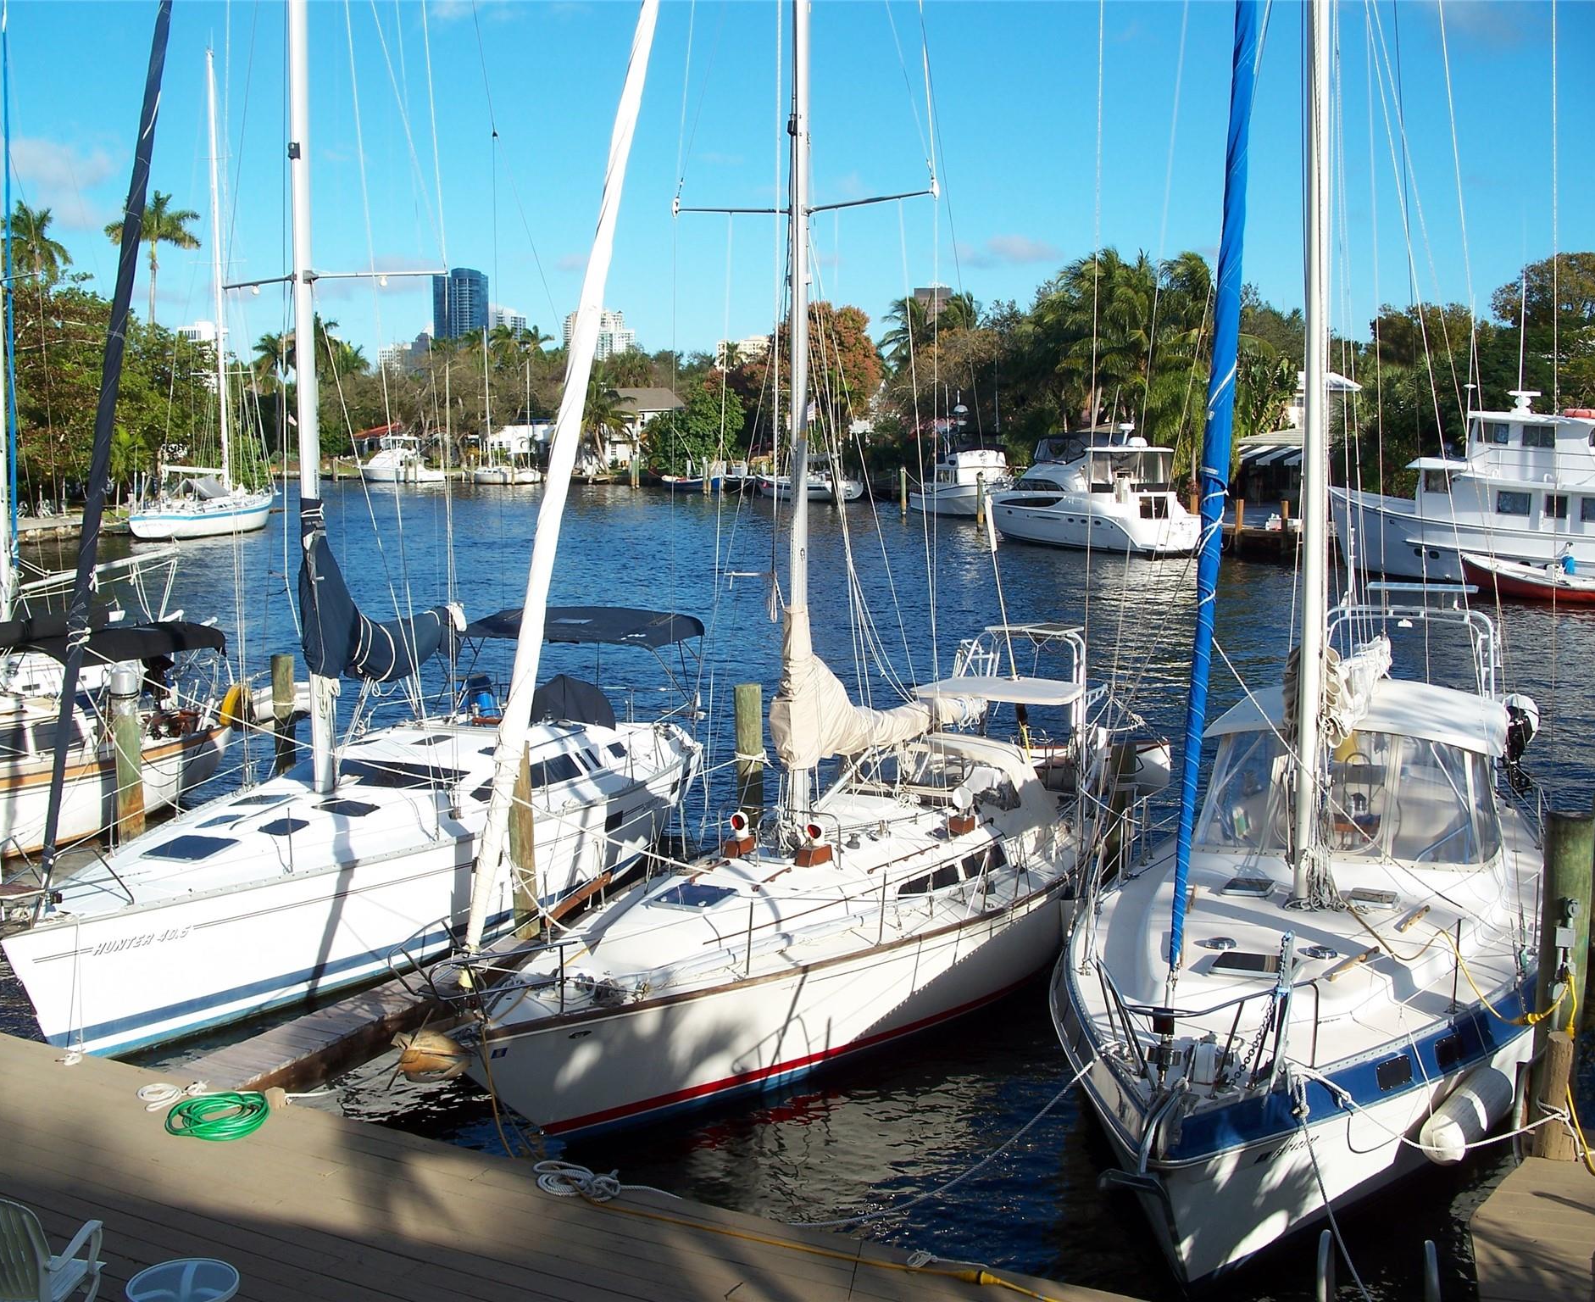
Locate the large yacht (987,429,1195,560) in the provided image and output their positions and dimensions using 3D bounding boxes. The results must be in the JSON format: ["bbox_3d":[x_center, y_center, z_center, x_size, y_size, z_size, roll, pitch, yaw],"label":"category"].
[{"bbox_3d":[12.866,-7.298,82.749,4.100,5.383,12.600,-5,9,-33],"label":"large yacht"}]

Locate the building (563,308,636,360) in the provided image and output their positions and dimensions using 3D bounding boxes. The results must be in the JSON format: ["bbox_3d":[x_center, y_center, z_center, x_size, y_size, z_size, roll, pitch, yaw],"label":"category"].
[{"bbox_3d":[-187.760,-271.237,1754.819,66.000,104.400,40.000,-1,7,-6],"label":"building"}]

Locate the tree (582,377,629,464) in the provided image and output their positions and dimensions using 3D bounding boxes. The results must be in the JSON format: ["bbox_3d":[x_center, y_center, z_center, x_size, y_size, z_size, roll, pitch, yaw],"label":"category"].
[{"bbox_3d":[-15.821,-18.460,150.879,4.700,7.224,4.700,0,7,0],"label":"tree"}]

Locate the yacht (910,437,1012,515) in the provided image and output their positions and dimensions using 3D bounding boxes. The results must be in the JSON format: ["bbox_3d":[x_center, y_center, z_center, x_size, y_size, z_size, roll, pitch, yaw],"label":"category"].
[{"bbox_3d":[10.251,-10.770,113.547,3.800,4.700,11.500,-2,8,-18],"label":"yacht"}]

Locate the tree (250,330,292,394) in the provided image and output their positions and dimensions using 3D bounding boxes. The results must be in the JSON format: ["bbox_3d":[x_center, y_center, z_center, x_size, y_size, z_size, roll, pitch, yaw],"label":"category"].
[{"bbox_3d":[-52.660,-25.750,188.256,5.800,13.100,5.800,0,7,0],"label":"tree"}]

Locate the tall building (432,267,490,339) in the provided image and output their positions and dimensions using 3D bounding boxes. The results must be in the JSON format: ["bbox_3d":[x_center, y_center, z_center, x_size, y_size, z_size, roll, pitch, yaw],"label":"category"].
[{"bbox_3d":[-287.609,-262.139,1587.636,46.000,128.500,40.000,-1,7,-10],"label":"tall building"}]

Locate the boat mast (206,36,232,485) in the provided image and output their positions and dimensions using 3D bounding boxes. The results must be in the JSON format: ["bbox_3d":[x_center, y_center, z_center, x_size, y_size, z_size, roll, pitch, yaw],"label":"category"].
[{"bbox_3d":[-27.869,-18.209,89.420,0.250,20.870,0.300,0,7,3],"label":"boat mast"}]

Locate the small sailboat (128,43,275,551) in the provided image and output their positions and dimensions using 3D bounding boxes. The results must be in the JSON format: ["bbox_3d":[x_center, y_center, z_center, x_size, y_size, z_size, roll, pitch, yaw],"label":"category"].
[{"bbox_3d":[-28.168,-17.083,89.042,3.900,23.171,13.000,1,7,8],"label":"small sailboat"}]

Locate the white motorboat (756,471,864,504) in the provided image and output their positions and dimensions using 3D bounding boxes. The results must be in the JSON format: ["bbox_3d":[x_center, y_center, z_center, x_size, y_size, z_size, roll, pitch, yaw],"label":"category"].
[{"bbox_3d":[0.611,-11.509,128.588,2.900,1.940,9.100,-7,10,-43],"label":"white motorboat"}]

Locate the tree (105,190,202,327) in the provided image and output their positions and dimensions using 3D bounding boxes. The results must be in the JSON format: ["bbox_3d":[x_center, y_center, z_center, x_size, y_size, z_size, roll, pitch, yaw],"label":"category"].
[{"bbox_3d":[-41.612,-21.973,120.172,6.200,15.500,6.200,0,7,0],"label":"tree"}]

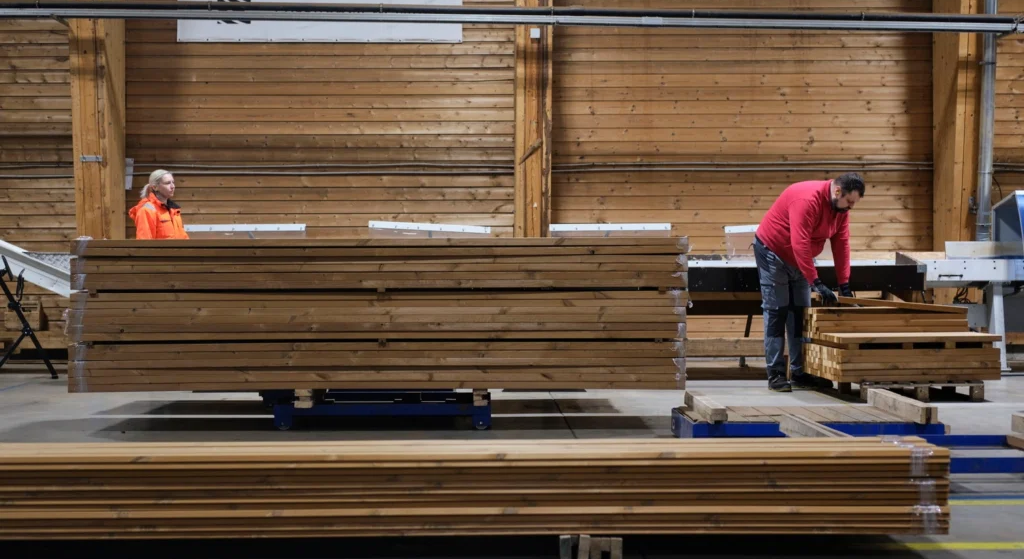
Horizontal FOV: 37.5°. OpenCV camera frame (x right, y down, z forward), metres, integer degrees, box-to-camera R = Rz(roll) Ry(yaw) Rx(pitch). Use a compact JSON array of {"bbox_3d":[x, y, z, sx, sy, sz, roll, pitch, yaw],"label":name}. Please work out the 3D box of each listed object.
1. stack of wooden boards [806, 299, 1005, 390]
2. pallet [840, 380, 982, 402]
[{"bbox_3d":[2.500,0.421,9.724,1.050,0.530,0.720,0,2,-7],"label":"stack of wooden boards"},{"bbox_3d":[2.558,0.692,9.793,0.800,0.144,0.620,0,1,-5],"label":"pallet"}]

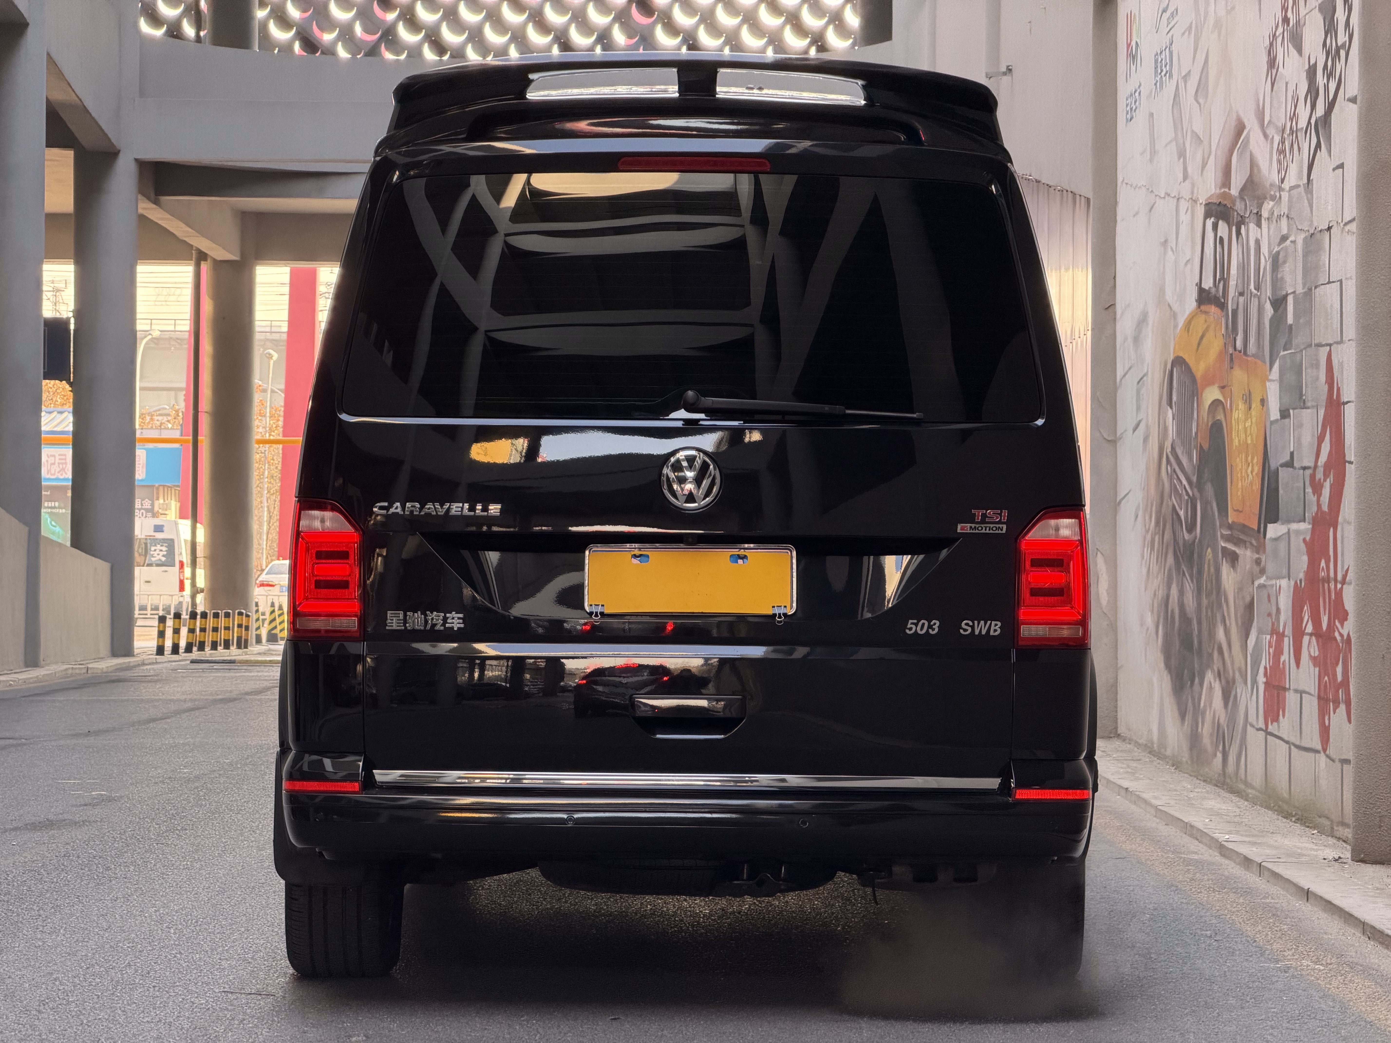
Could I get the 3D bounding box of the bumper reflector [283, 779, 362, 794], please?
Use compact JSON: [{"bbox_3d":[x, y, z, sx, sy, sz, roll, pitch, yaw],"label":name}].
[{"bbox_3d":[-0.801,0.569,8.620,0.170,0.029,0.035,0,-1,6],"label":"bumper reflector"}]

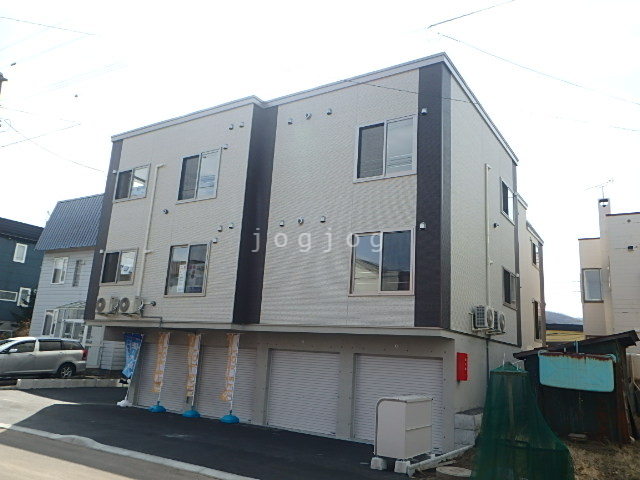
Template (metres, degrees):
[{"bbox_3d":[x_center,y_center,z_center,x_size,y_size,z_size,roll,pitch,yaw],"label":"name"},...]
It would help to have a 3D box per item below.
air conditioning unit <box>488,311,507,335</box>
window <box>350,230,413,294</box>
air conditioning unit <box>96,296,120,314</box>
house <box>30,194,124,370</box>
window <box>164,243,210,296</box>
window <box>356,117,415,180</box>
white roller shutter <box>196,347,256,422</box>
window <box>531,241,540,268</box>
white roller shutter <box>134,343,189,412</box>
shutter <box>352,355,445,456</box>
[{"bbox_3d":[4.780,2.234,14.057,0.290,0.550,0.780,-5,-15,33],"label":"air conditioning unit"},{"bbox_3d":[1.418,0.532,11.989,1.640,1.520,0.120,-5,-15,33],"label":"window"},{"bbox_3d":[-6.802,2.110,16.594,0.780,0.540,0.290,-5,-15,33],"label":"air conditioning unit"},{"bbox_3d":[-10.346,2.382,28.633,9.200,9.450,7.500,-5,-15,33],"label":"house"},{"bbox_3d":[-3.899,0.895,15.268,1.714,1.573,0.100,-5,-15,33],"label":"window"},{"bbox_3d":[1.631,-2.247,12.921,1.703,1.552,0.100,-5,-15,33],"label":"window"},{"bbox_3d":[-2.745,4.244,15.450,2.300,2.040,0.080,-5,-15,33],"label":"white roller shutter"},{"bbox_3d":[10.673,0.854,25.582,0.100,1.158,1.830,-5,-15,33],"label":"window"},{"bbox_3d":[-5.048,4.447,16.943,2.300,2.040,0.080,-5,-15,33],"label":"white roller shutter"},{"bbox_3d":[1.875,3.843,12.444,2.322,2.024,0.100,-5,-15,33],"label":"shutter"}]

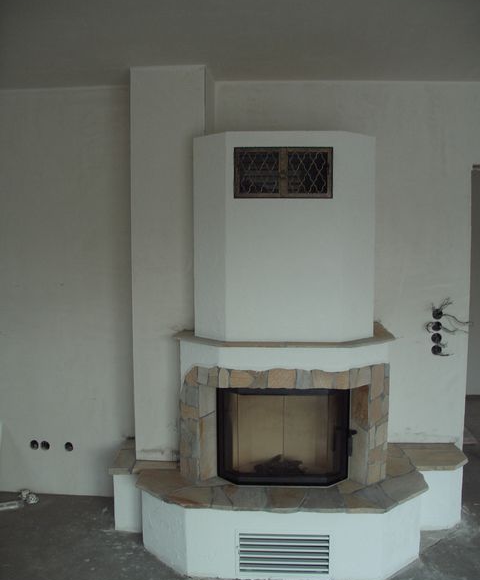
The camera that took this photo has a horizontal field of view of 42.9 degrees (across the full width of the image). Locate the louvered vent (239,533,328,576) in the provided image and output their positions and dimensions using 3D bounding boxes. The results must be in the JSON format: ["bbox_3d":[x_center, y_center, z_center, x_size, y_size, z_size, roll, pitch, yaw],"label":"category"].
[{"bbox_3d":[0.196,1.188,2.741,0.430,0.205,0.020,0,4,4],"label":"louvered vent"}]

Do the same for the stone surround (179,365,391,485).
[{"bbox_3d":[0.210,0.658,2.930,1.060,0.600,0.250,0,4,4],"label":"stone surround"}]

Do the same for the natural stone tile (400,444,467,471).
[{"bbox_3d":[1.087,0.921,3.369,0.320,0.025,0.390,0,4,2],"label":"natural stone tile"}]

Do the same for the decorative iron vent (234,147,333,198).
[{"bbox_3d":[0.203,-0.546,2.841,0.470,0.245,0.030,0,4,4],"label":"decorative iron vent"}]

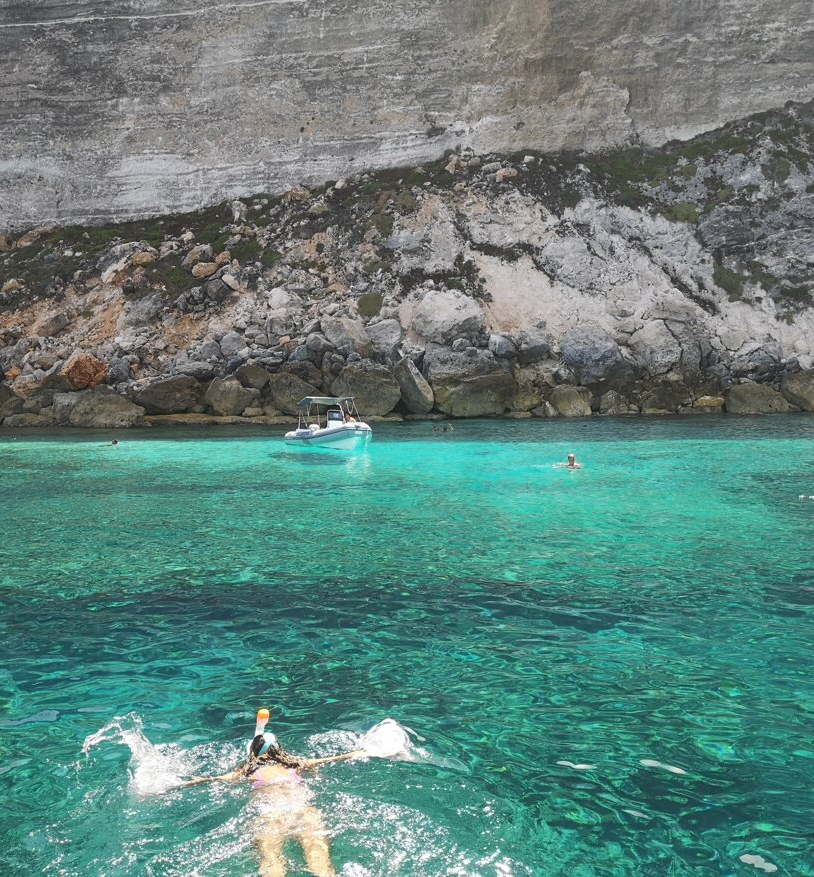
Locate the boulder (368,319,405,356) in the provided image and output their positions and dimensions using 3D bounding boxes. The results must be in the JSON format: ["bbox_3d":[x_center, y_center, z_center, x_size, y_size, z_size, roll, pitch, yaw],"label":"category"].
[{"bbox_3d":[-1.449,-6.808,61.500,2.561,2.561,2.305,0,3,-1],"label":"boulder"}]

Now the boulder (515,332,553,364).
[{"bbox_3d":[8.735,-6.166,63.000,2.550,2.580,2.230,-1,3,-11],"label":"boulder"}]

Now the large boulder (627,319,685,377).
[{"bbox_3d":[18.321,-6.682,67.000,4.112,4.259,3.290,1,3,15],"label":"large boulder"}]

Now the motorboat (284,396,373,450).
[{"bbox_3d":[-2.882,-0.551,33.500,1.850,2.050,4.300,-3,4,-40],"label":"motorboat"}]

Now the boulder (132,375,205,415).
[{"bbox_3d":[-13.985,-2.580,53.500,4.222,2.345,3.166,-1,3,-15],"label":"boulder"}]

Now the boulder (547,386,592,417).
[{"bbox_3d":[10.864,-2.393,61.000,2.980,2.170,2.460,-1,3,-11],"label":"boulder"}]

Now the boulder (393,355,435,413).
[{"bbox_3d":[0.410,-3.340,57.500,2.567,3.655,2.647,0,3,0],"label":"boulder"}]

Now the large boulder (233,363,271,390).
[{"bbox_3d":[-9.737,-3.844,57.500,2.269,1.639,1.928,-1,3,-10],"label":"large boulder"}]

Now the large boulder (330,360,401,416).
[{"bbox_3d":[-2.593,-3.124,57.000,4.373,3.498,3.498,0,3,-3],"label":"large boulder"}]

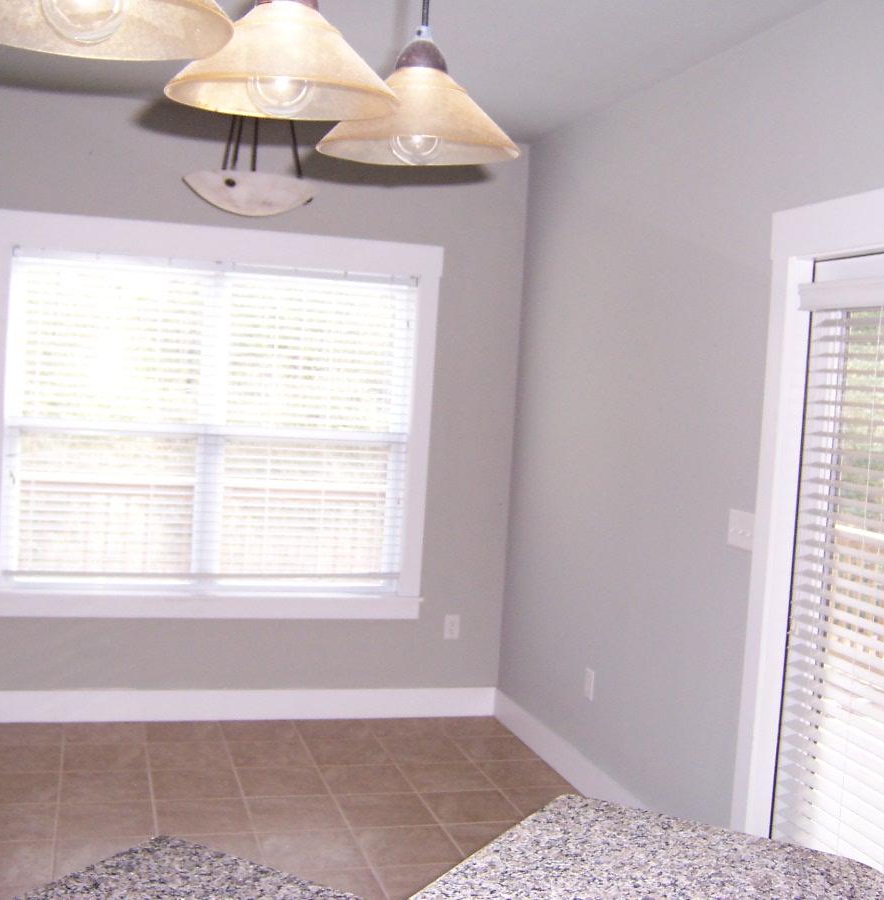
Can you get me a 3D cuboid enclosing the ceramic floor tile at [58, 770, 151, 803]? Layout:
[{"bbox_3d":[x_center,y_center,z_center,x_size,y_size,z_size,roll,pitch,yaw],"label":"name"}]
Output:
[{"bbox_3d":[-1.265,1.272,4.311,0.330,0.010,0.330,3,3,-17],"label":"ceramic floor tile"}]

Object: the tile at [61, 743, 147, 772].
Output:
[{"bbox_3d":[-1.361,1.249,4.631,0.330,0.010,0.330,3,3,-17],"label":"tile"}]

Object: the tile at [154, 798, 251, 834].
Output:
[{"bbox_3d":[-0.852,1.317,4.099,0.330,0.010,0.330,3,3,-17],"label":"tile"}]

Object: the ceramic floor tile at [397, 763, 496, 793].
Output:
[{"bbox_3d":[0.011,1.341,4.694,0.330,0.010,0.330,3,3,-17],"label":"ceramic floor tile"}]

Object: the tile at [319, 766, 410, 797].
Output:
[{"bbox_3d":[-0.309,1.329,4.611,0.330,0.010,0.330,3,3,-17],"label":"tile"}]

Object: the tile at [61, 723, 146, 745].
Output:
[{"bbox_3d":[-1.454,1.227,4.945,0.330,0.010,0.320,3,3,-17],"label":"tile"}]

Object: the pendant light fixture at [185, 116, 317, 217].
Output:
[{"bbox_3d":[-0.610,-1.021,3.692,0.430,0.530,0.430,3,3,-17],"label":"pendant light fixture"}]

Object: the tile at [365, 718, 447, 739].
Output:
[{"bbox_3d":[-0.174,1.292,5.304,0.328,0.010,0.328,3,3,-17],"label":"tile"}]

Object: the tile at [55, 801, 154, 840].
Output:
[{"bbox_3d":[-1.170,1.295,3.991,0.330,0.010,0.330,3,3,-17],"label":"tile"}]

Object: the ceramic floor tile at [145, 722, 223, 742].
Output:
[{"bbox_3d":[-1.127,1.239,5.020,0.328,0.010,0.328,3,3,-17],"label":"ceramic floor tile"}]

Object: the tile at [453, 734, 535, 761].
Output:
[{"bbox_3d":[0.234,1.341,5.124,0.330,0.010,0.330,3,3,-17],"label":"tile"}]

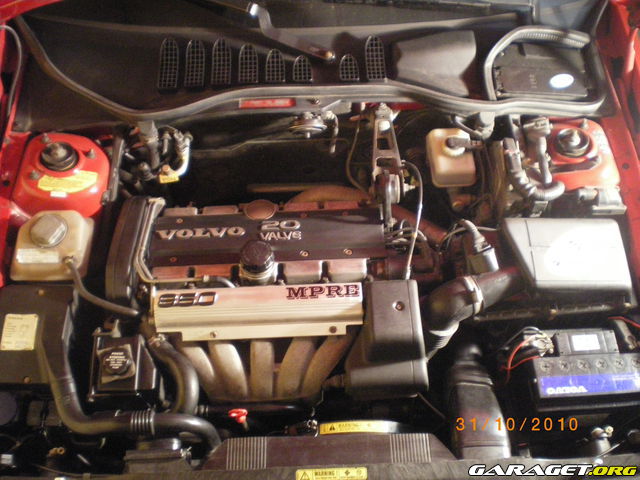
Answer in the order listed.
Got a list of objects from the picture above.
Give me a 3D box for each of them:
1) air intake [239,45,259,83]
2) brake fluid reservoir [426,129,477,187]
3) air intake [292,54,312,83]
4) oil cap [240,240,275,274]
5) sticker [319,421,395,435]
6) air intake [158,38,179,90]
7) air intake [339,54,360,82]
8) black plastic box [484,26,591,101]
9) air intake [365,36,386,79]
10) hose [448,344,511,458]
[{"bbox_3d":[-0.169,-0.416,1.578,0.046,0.020,0.099,-2,72,-2],"label":"air intake"},{"bbox_3d":[0.295,-0.184,1.495,0.095,0.080,0.120,-2,50,-1],"label":"brake fluid reservoir"},{"bbox_3d":[-0.043,-0.417,1.620,0.050,0.018,0.078,-2,71,-1],"label":"air intake"},{"bbox_3d":[-0.121,0.034,1.295,0.065,0.031,0.065,-2,50,-2],"label":"oil cap"},{"bbox_3d":[0.067,0.343,1.215,0.137,0.008,0.024,-2,64,-2],"label":"sticker"},{"bbox_3d":[-0.357,-0.416,1.573,0.044,0.020,0.134,-2,72,-2],"label":"air intake"},{"bbox_3d":[0.072,-0.419,1.620,0.050,0.018,0.078,-2,71,-1],"label":"air intake"},{"bbox_3d":[0.513,-0.395,1.570,0.215,0.075,0.180,-1,60,0],"label":"black plastic box"},{"bbox_3d":[0.138,-0.446,1.635,0.050,0.022,0.125,-2,77,-1],"label":"air intake"},{"bbox_3d":[0.315,0.319,1.330,0.105,0.120,0.240,-2,50,-1],"label":"hose"}]

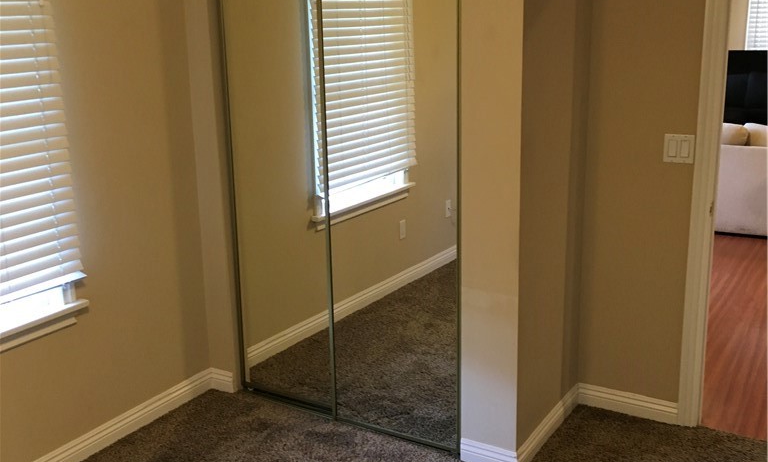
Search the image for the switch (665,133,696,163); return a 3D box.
[{"bbox_3d":[1.174,-0.327,3.420,0.116,0.115,0.012,8,18,31],"label":"switch"}]

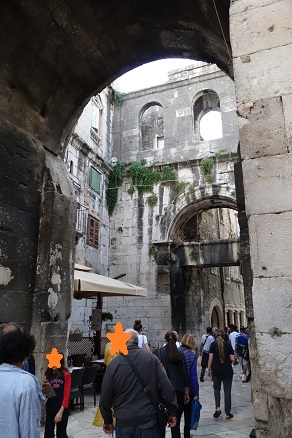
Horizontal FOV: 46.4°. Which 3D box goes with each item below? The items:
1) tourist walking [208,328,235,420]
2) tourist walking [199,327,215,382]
[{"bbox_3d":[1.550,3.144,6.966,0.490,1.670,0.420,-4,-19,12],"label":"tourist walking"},{"bbox_3d":[2.109,4.615,11.621,0.520,1.740,0.450,-5,-19,14],"label":"tourist walking"}]

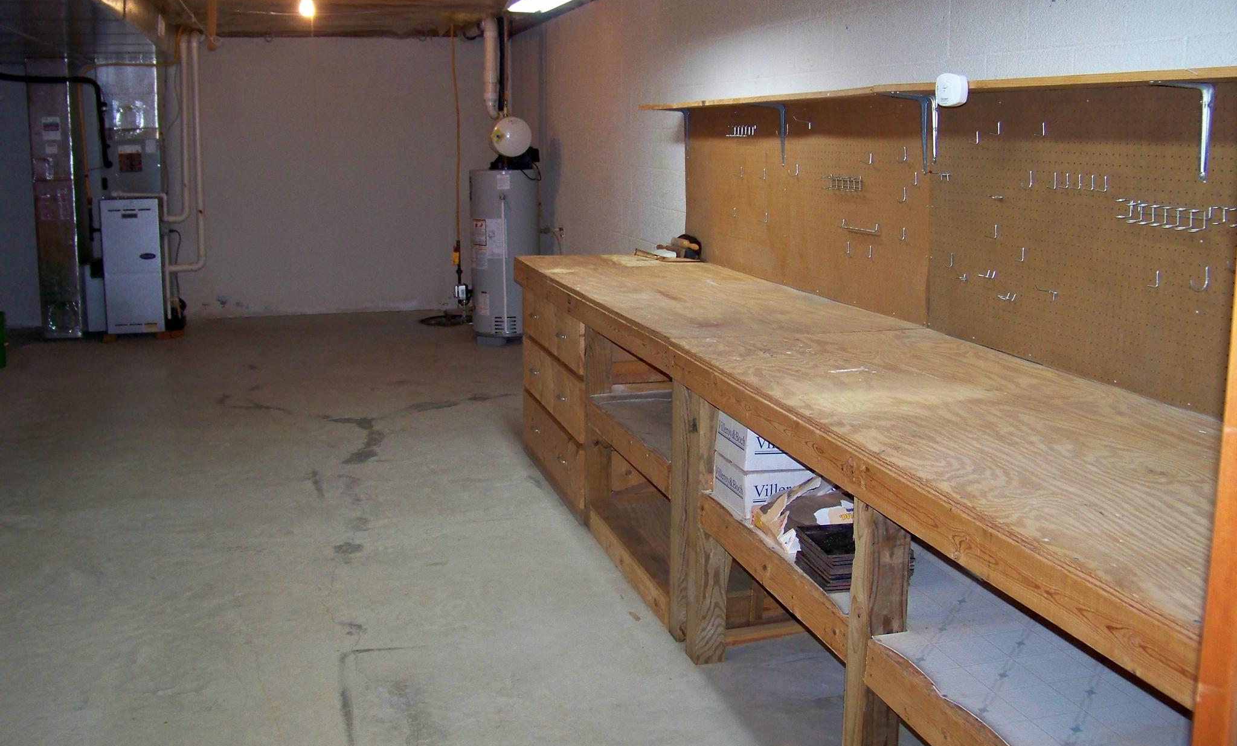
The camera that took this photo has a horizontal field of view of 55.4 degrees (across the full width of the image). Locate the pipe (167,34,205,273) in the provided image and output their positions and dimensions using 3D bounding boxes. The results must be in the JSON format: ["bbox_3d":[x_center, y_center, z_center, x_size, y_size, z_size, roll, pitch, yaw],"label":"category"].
[{"bbox_3d":[-3.263,-1.655,8.896,0.260,1.770,0.100,-3,12,-16],"label":"pipe"}]

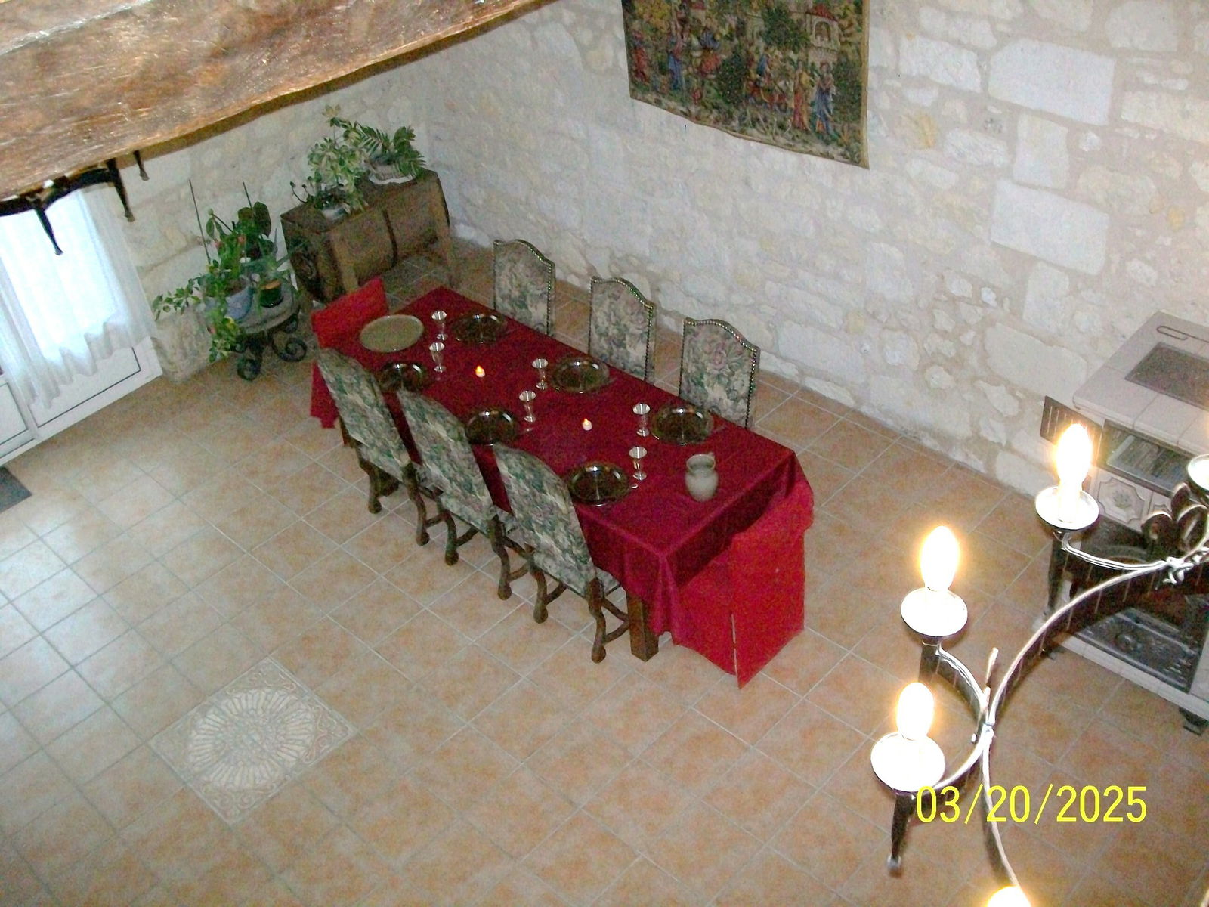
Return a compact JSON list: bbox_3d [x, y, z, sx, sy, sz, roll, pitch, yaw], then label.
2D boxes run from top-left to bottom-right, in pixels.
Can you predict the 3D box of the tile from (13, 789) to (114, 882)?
[{"bbox_3d":[-2.162,1.531,5.023,0.332,0.012,0.332,28,49,35],"label":"tile"}]

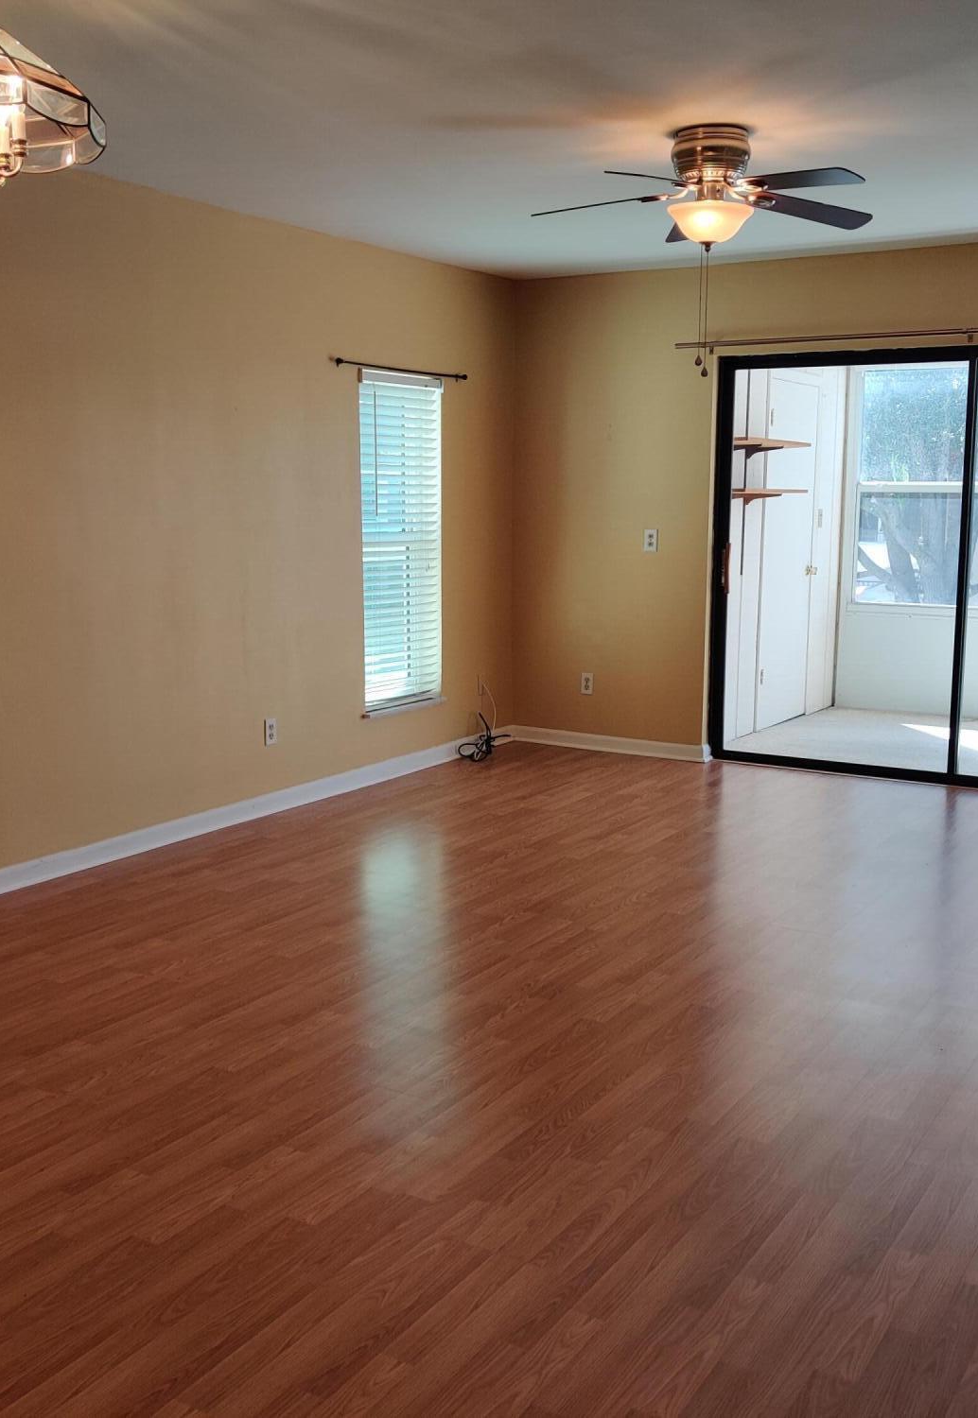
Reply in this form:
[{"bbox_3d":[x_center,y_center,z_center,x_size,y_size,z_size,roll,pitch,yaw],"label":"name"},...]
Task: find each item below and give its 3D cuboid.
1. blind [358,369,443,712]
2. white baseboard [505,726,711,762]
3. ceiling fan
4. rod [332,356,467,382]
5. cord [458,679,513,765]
[{"bbox_3d":[-0.425,-0.794,7.004,0.070,1.555,0.680,5,10,30],"label":"blind"},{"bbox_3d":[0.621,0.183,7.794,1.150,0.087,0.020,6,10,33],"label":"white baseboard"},{"bbox_3d":[0.673,-1.581,4.490,1.120,0.340,1.140,3,9,18],"label":"ceiling fan"},{"bbox_3d":[-0.389,-1.567,6.833,0.080,0.050,1.080,5,10,30],"label":"rod"},{"bbox_3d":[-0.018,0.052,7.662,0.170,0.380,0.440,5,10,30],"label":"cord"}]

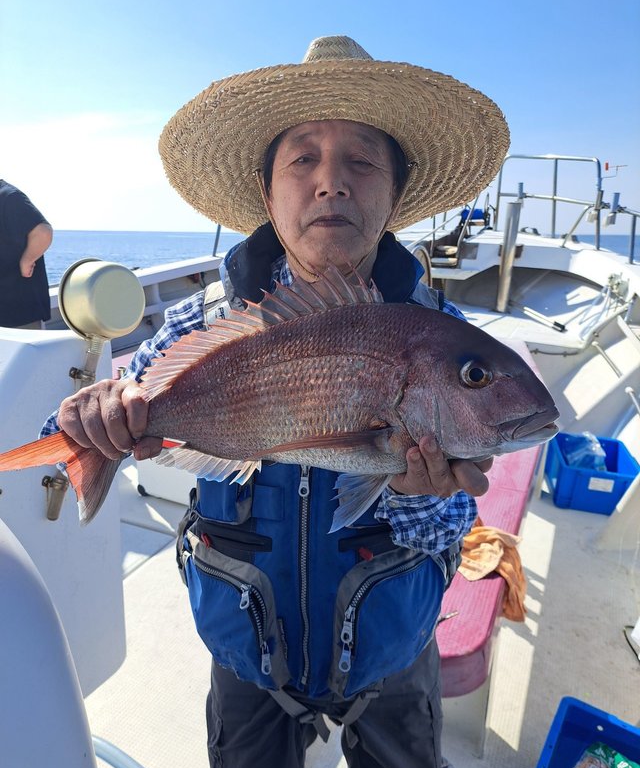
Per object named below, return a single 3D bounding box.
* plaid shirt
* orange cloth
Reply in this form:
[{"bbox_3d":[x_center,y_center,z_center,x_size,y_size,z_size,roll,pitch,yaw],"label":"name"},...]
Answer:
[{"bbox_3d":[-0.087,0.104,0.785,0.580,0.550,0.400,2,14,5],"label":"plaid shirt"},{"bbox_3d":[0.582,0.650,1.987,0.250,0.210,0.340,7,16,24],"label":"orange cloth"}]

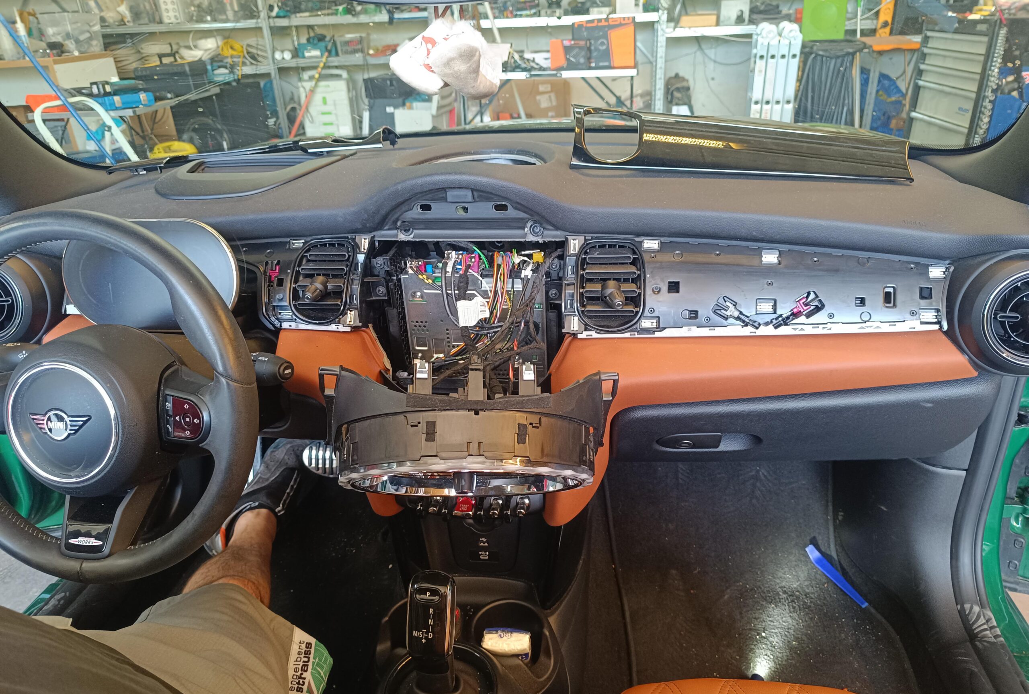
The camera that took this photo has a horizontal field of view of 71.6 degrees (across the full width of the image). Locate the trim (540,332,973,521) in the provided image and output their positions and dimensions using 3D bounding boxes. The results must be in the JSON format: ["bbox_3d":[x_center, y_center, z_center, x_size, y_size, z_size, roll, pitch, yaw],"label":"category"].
[{"bbox_3d":[0.267,0.106,0.852,0.473,0.225,0.140,1,27,7],"label":"trim"}]

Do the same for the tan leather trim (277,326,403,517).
[{"bbox_3d":[-0.220,0.089,0.913,0.165,0.210,0.130,1,27,7],"label":"tan leather trim"}]

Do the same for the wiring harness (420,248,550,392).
[{"bbox_3d":[-0.038,-0.031,0.896,0.175,0.170,0.090,1,27,7],"label":"wiring harness"}]

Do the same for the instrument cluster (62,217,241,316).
[{"bbox_3d":[-0.407,-0.088,0.824,0.206,0.128,0.055,1,15,7],"label":"instrument cluster"}]

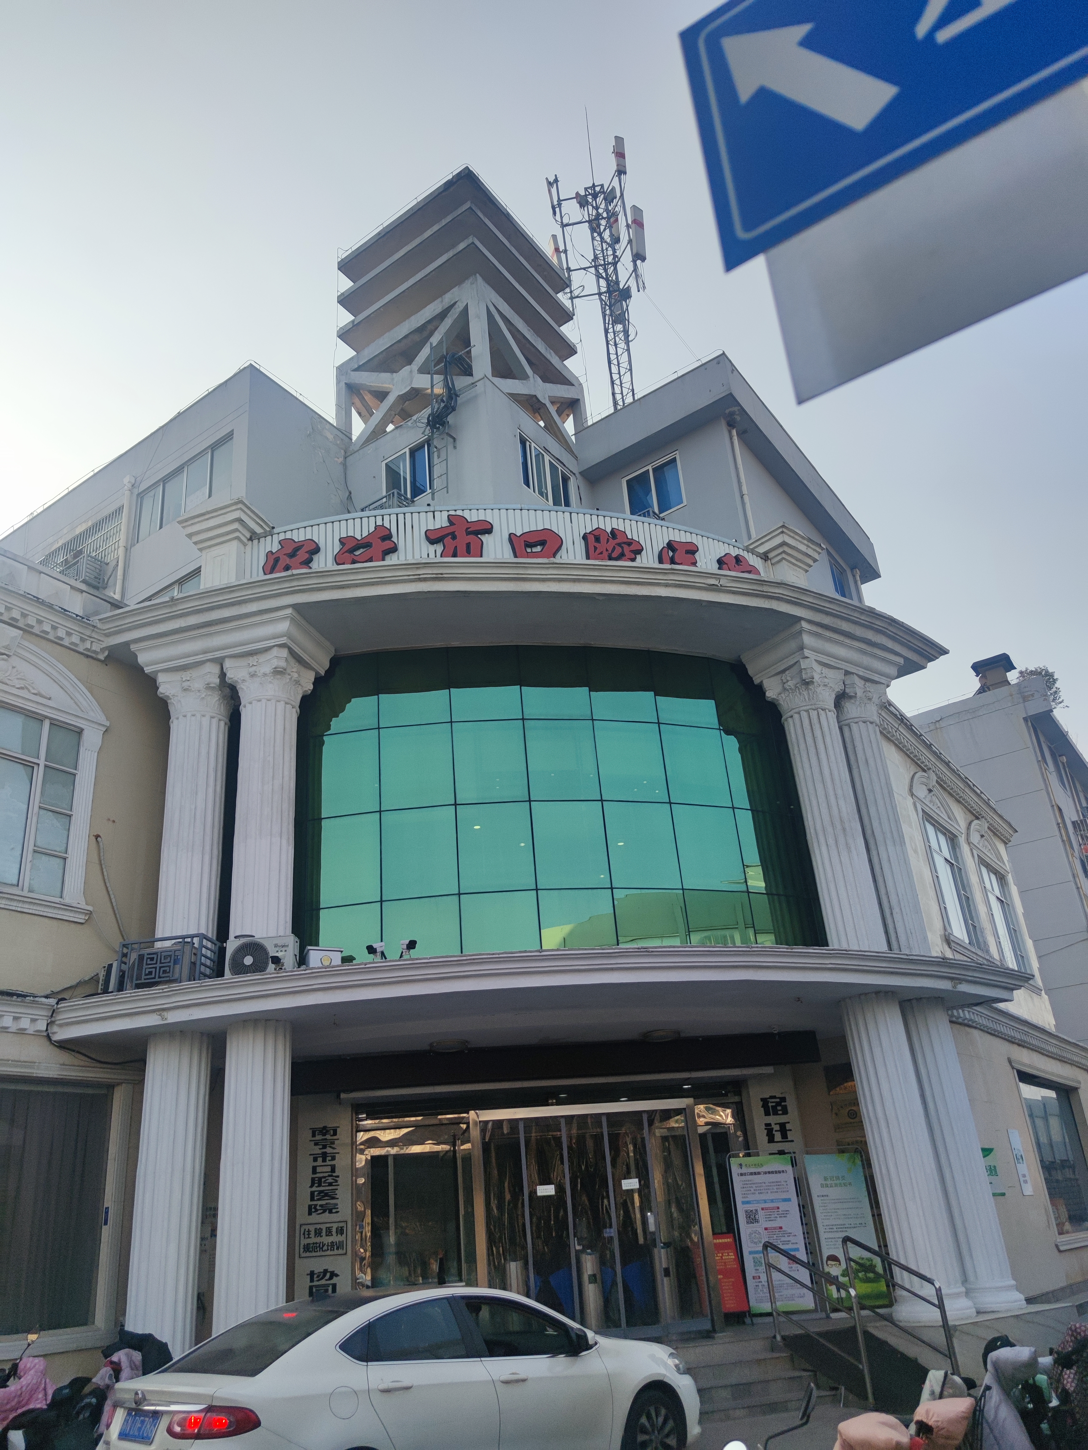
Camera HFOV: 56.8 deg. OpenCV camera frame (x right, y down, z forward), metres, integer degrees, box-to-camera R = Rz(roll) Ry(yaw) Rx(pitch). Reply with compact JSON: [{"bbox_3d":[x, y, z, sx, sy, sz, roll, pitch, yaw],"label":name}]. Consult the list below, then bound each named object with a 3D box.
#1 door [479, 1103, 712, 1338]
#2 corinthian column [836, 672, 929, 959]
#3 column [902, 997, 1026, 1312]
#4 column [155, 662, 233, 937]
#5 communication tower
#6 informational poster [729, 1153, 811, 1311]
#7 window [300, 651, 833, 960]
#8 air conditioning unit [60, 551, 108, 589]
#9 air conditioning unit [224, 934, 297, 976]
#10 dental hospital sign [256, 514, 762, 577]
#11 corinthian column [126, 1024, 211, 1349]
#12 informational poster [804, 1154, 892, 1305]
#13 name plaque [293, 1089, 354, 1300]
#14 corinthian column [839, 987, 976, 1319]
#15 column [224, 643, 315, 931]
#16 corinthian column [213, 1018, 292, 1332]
[{"bbox_3d":[0.610,5.995,12.134,2.907,2.600,0.150,1,-25,-13],"label":"door"},{"bbox_3d":[4.988,1.424,15.045,0.880,4.450,0.880,14,-31,-35],"label":"corinthian column"},{"bbox_3d":[5.293,5.476,13.134,0.900,3.670,0.900,1,-25,-13],"label":"column"},{"bbox_3d":[-4.322,1.313,12.414,0.860,4.260,0.860,-11,-25,12],"label":"column"},{"bbox_3d":[1.762,-12.479,29.428,2.850,9.700,2.700,-8,-25,7],"label":"communication tower"},{"bbox_3d":[2.820,6.285,12.511,0.790,1.800,0.070,-8,-25,5],"label":"informational poster"},{"bbox_3d":[0.434,1.162,13.835,7.300,4.720,0.869,1,-25,-12],"label":"window"},{"bbox_3d":[-9.361,-2.898,20.314,0.950,0.640,0.460,-21,-29,31],"label":"air conditioning unit"},{"bbox_3d":[-3.144,2.700,11.332,0.770,0.530,0.290,-3,-25,-4],"label":"air conditioning unit"},{"bbox_3d":[-0.181,-2.230,13.971,7.298,1.123,0.950,0,-25,-12],"label":"dental hospital sign"},{"bbox_3d":[-4.255,5.465,11.364,0.850,3.690,0.850,1,-25,-13],"label":"corinthian column"},{"bbox_3d":[3.828,6.357,12.702,0.800,1.780,0.060,-5,-29,0],"label":"informational poster"},{"bbox_3d":[-2.675,6.017,12.152,0.670,2.750,0.060,1,-25,-13],"label":"name plaque"},{"bbox_3d":[4.272,5.064,12.066,0.890,3.557,0.890,14,-31,-36],"label":"corinthian column"},{"bbox_3d":[-3.380,1.159,12.262,0.860,4.260,0.860,-11,-25,12],"label":"column"},{"bbox_3d":[-3.033,5.009,10.504,0.880,3.557,0.880,-11,-25,12],"label":"corinthian column"}]

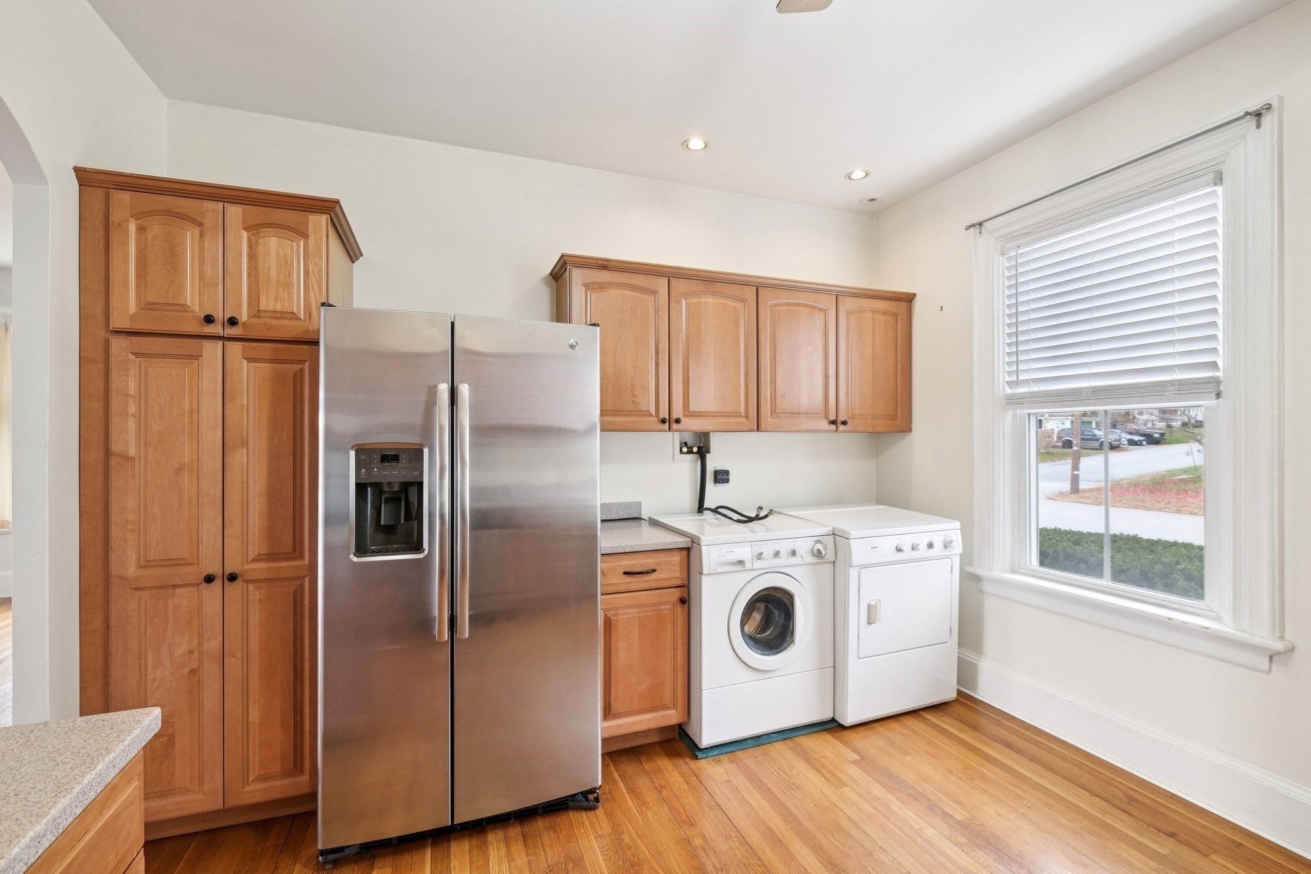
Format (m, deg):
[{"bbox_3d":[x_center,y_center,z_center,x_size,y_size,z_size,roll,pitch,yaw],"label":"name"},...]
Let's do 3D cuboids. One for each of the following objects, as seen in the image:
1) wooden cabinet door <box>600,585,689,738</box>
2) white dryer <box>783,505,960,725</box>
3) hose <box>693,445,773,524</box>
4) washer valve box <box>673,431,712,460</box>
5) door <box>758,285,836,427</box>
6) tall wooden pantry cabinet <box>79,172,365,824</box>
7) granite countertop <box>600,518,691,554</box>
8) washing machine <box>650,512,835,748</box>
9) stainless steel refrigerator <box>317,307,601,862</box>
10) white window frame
[{"bbox_3d":[-0.067,0.948,2.311,0.431,0.586,0.025,0,0,-20],"label":"wooden cabinet door"},{"bbox_3d":[1.125,0.905,3.011,0.690,0.910,0.705,0,0,-20],"label":"white dryer"},{"bbox_3d":[0.429,0.240,2.955,0.315,0.390,0.410,0,0,-20],"label":"hose"},{"bbox_3d":[0.211,0.052,3.125,0.245,0.164,0.080,0,0,-20],"label":"washer valve box"},{"bbox_3d":[0.773,-0.406,2.957,0.494,0.757,0.025,0,0,-20],"label":"door"},{"bbox_3d":[-1.558,0.265,2.085,0.725,2.190,0.650,0,0,-20],"label":"tall wooden pantry cabinet"},{"bbox_3d":[-0.171,0.463,2.593,0.460,0.038,0.655,0,0,-20],"label":"granite countertop"},{"bbox_3d":[0.412,0.882,2.749,0.682,0.895,0.675,0,0,-20],"label":"washing machine"},{"bbox_3d":[-0.766,0.472,2.246,0.913,1.775,0.855,0,0,-20],"label":"stainless steel refrigerator"},{"bbox_3d":[1.915,-0.164,2.348,0.165,1.928,1.195,0,0,-20],"label":"white window frame"}]

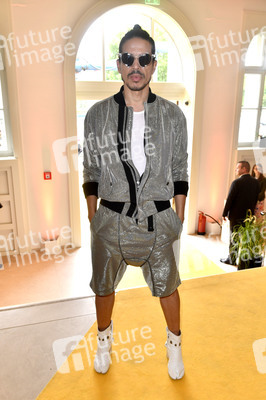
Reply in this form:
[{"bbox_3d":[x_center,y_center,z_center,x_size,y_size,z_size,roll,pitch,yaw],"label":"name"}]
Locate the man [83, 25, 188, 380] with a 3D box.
[{"bbox_3d":[0.021,0.080,1.817,0.540,1.820,0.340,1,16,3],"label":"man"}]

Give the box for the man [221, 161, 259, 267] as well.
[{"bbox_3d":[1.825,0.234,5.789,0.560,1.780,0.420,-14,22,-40],"label":"man"}]

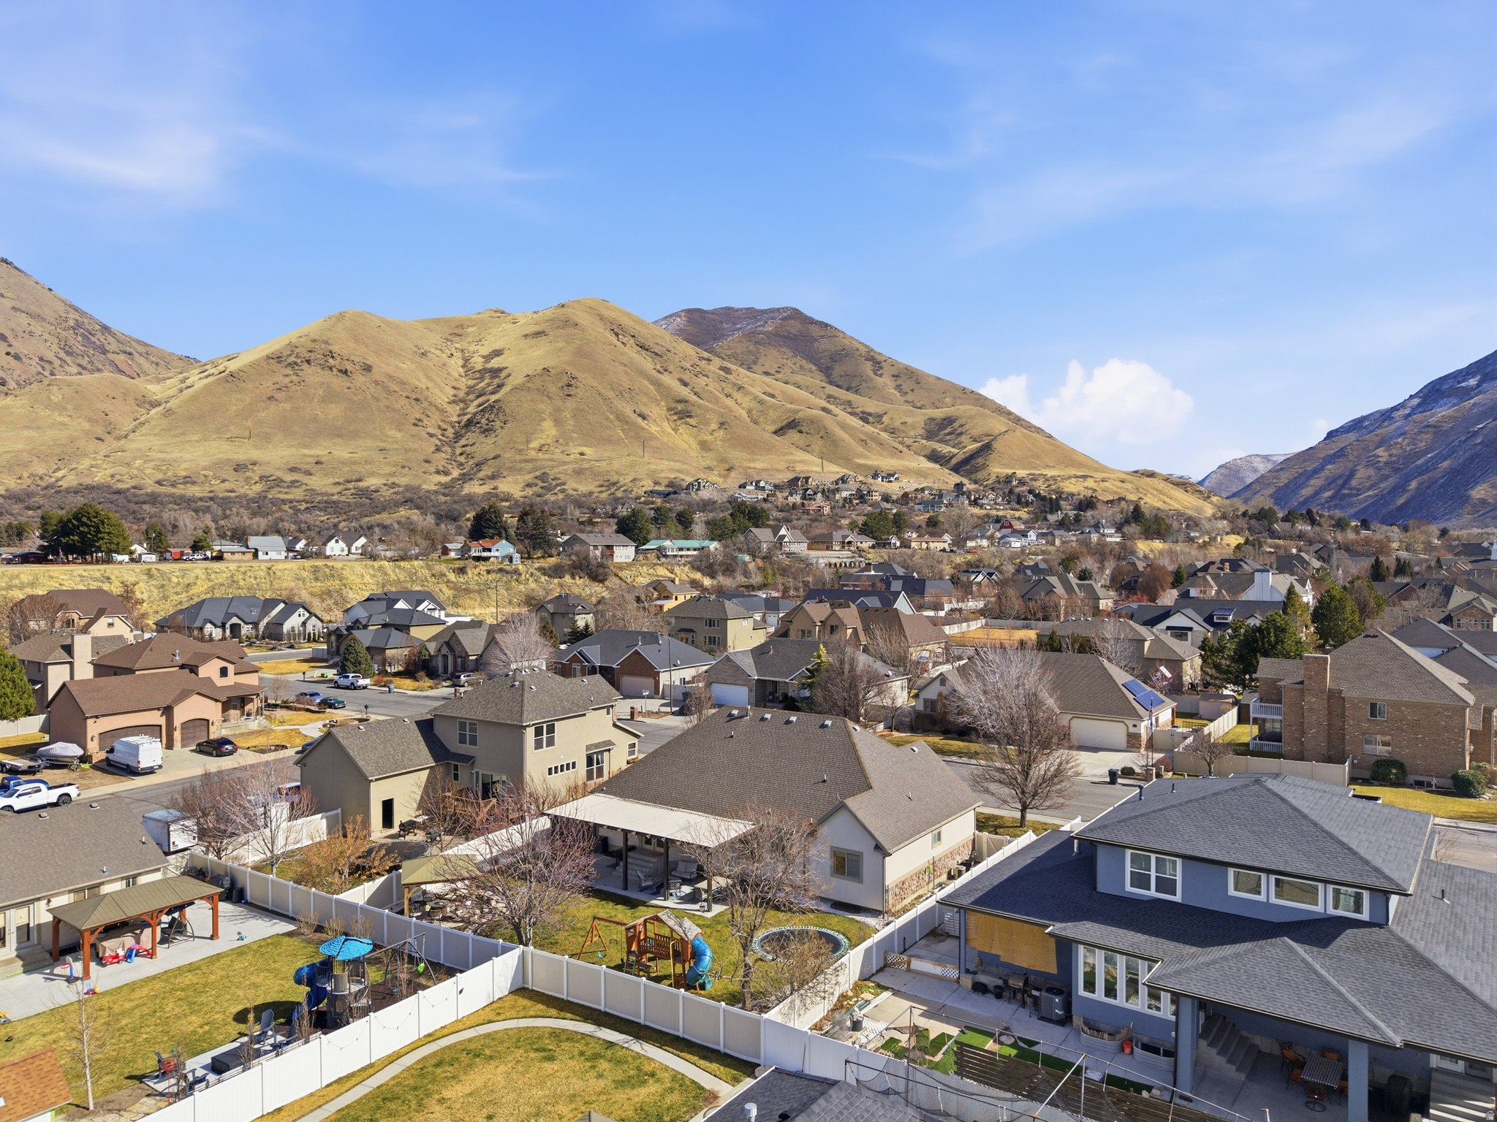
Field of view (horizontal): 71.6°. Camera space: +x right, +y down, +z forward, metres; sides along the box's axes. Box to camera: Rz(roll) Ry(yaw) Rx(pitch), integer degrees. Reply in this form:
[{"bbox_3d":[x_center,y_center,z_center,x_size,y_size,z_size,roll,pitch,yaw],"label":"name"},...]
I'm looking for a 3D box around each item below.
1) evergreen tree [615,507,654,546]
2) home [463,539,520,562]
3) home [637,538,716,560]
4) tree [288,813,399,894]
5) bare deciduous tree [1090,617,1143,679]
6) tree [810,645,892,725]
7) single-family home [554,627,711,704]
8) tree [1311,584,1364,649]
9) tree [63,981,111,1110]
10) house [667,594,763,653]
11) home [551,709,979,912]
[{"bbox_3d":[-38.011,-10.526,346.000,13.000,15.500,13.000,0,1,0],"label":"evergreen tree"},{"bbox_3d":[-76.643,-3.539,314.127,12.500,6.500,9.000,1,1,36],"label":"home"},{"bbox_3d":[-22.729,-3.554,331.000,27.000,6.300,11.500,0,1,33],"label":"home"},{"bbox_3d":[-22.158,15.928,57.000,5.500,4.050,5.500,-1,1,-21],"label":"tree"},{"bbox_3d":[43.656,11.434,123.000,6.100,9.400,6.100,0,1,0],"label":"bare deciduous tree"},{"bbox_3d":[10.451,12.780,106.000,8.200,8.600,8.200,0,1,0],"label":"tree"},{"bbox_3d":[-14.128,12.046,127.948,17.900,6.900,11.700,0,1,35],"label":"single-family home"},{"bbox_3d":[91.339,8.844,161.000,7.400,10.430,7.400,0,1,30],"label":"tree"},{"bbox_3d":[-24.107,17.633,37.800,1.750,4.800,1.750,0,1,0],"label":"tree"},{"bbox_3d":[-5.750,10.860,185.500,13.000,9.300,14.000,0,1,28],"label":"house"},{"bbox_3d":[0.273,13.666,62.571,22.481,8.057,18.801,1,1,36],"label":"home"}]

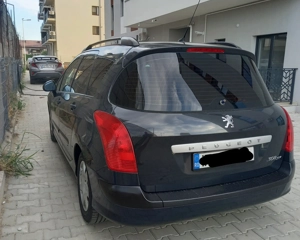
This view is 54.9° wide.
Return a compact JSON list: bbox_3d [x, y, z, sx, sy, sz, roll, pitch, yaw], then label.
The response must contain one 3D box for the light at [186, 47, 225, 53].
[{"bbox_3d":[0.419,-0.519,2.163,0.330,0.040,0.040,-4,12,-23],"label":"light"}]

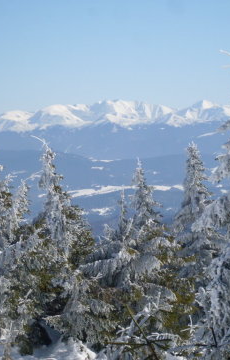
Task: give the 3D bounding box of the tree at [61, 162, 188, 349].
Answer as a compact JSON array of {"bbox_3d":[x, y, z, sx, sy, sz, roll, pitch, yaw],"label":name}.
[{"bbox_3d":[0.108,0.860,18.000,1.400,2.118,1.400,0,2,0],"label":"tree"}]

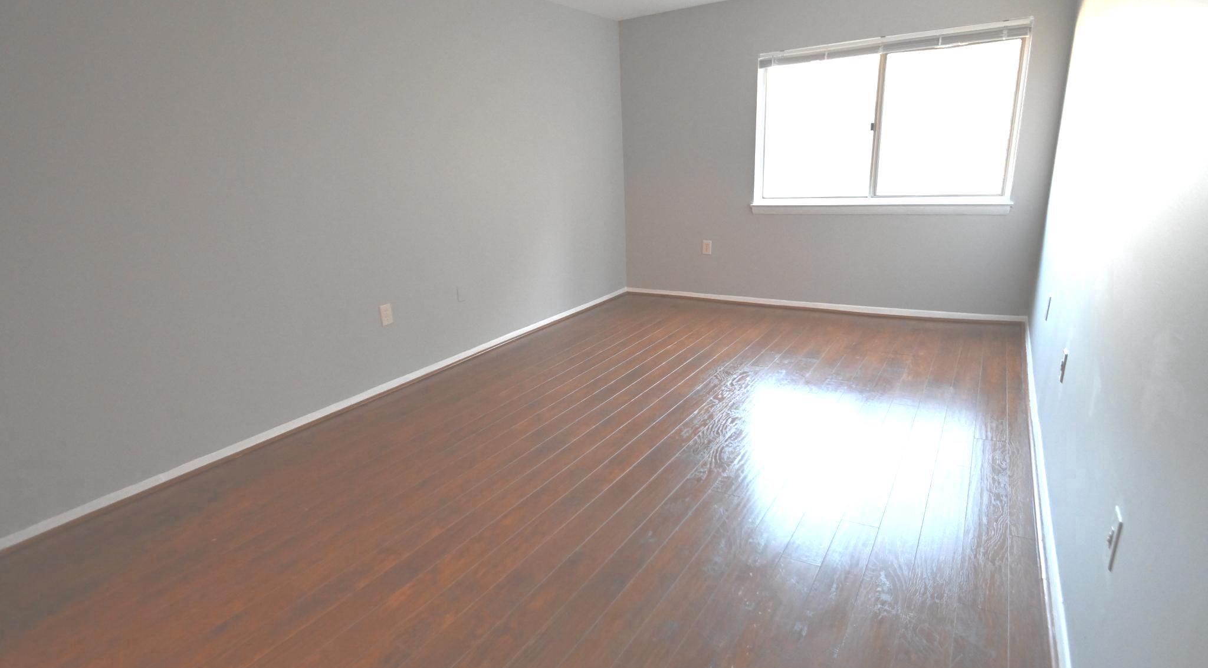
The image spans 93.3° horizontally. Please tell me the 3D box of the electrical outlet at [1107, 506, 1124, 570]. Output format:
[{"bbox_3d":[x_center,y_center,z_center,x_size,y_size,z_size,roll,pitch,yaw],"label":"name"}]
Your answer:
[{"bbox_3d":[1.050,0.421,1.185,0.016,0.114,0.072,8,20,32],"label":"electrical outlet"}]

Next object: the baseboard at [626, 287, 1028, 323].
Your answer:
[{"bbox_3d":[1.619,-0.265,4.876,3.249,0.058,0.015,7,20,30],"label":"baseboard"}]

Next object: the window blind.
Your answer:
[{"bbox_3d":[1.956,-2.038,4.037,1.743,0.100,0.045,7,20,30],"label":"window blind"}]

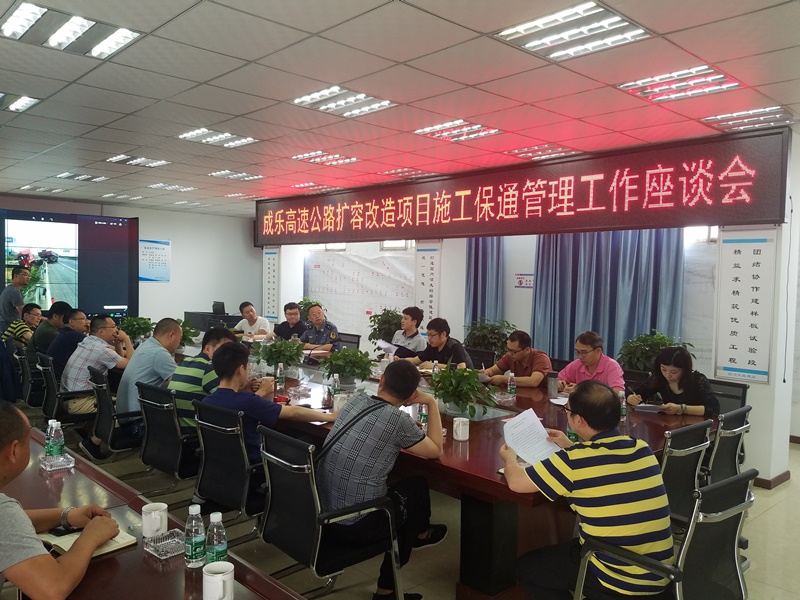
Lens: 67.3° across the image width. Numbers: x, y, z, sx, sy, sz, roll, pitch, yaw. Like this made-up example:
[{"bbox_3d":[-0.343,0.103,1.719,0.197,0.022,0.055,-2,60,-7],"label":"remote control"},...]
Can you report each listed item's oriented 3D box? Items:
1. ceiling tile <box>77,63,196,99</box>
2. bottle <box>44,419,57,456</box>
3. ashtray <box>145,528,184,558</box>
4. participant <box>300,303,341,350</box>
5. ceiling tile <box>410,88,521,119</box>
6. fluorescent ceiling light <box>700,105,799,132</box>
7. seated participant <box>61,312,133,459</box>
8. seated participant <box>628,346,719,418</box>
[{"bbox_3d":[-1.676,-1.396,3.840,0.595,0.020,0.595,-2,4,-45],"label":"ceiling tile"},{"bbox_3d":[-1.682,0.677,2.913,0.063,0.187,0.063,-1,3,-30],"label":"bottle"},{"bbox_3d":[-0.719,0.761,1.877,0.112,0.031,0.109,3,3,41],"label":"ashtray"},{"bbox_3d":[-0.940,0.688,6.850,0.520,1.270,0.780,2,2,13],"label":"participant"},{"bbox_3d":[0.480,-1.370,4.180,0.595,0.020,0.595,-2,4,-45],"label":"ceiling tile"},{"bbox_3d":[2.684,-1.398,4.589,0.600,0.060,0.600,-2,5,-43],"label":"fluorescent ceiling light"},{"bbox_3d":[-2.500,0.738,5.100,0.700,1.210,0.500,-2,5,-43],"label":"seated participant"},{"bbox_3d":[1.840,0.891,4.090,0.740,1.170,0.550,-2,5,-43],"label":"seated participant"}]

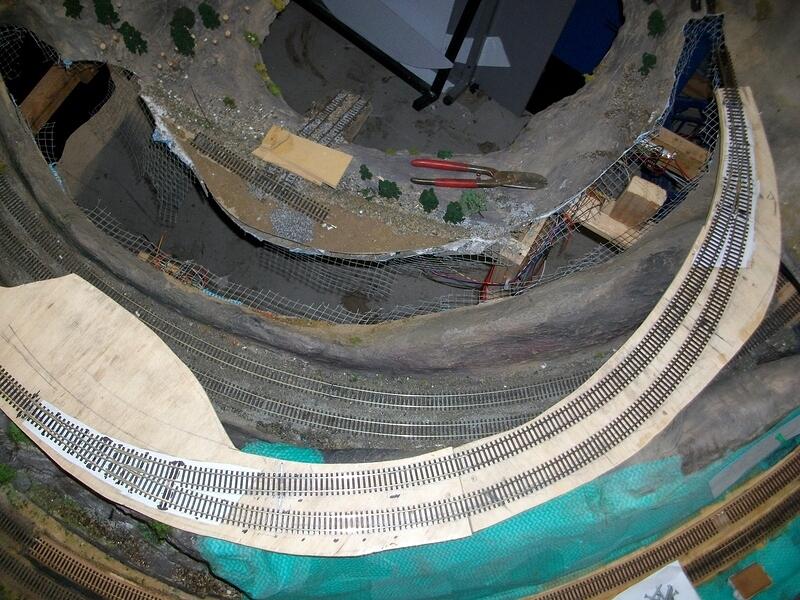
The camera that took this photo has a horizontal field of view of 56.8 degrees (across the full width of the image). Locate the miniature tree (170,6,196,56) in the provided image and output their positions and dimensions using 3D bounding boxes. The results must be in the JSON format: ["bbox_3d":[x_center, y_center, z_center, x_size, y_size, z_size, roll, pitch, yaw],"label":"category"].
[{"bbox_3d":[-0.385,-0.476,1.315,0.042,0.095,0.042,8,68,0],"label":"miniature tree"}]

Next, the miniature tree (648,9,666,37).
[{"bbox_3d":[0.498,-0.536,1.430,0.032,0.056,0.032,8,68,0],"label":"miniature tree"}]

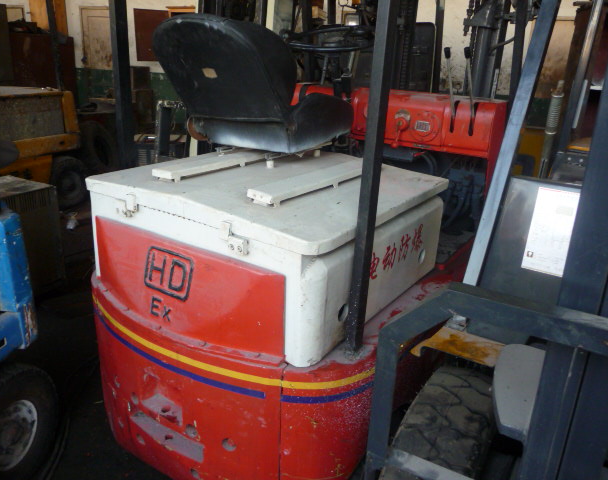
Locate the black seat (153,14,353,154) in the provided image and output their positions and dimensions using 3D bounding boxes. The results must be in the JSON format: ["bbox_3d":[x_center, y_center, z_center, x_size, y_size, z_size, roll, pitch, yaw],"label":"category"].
[{"bbox_3d":[-0.161,-0.558,1.880,0.461,0.421,0.711,13,22,26],"label":"black seat"}]

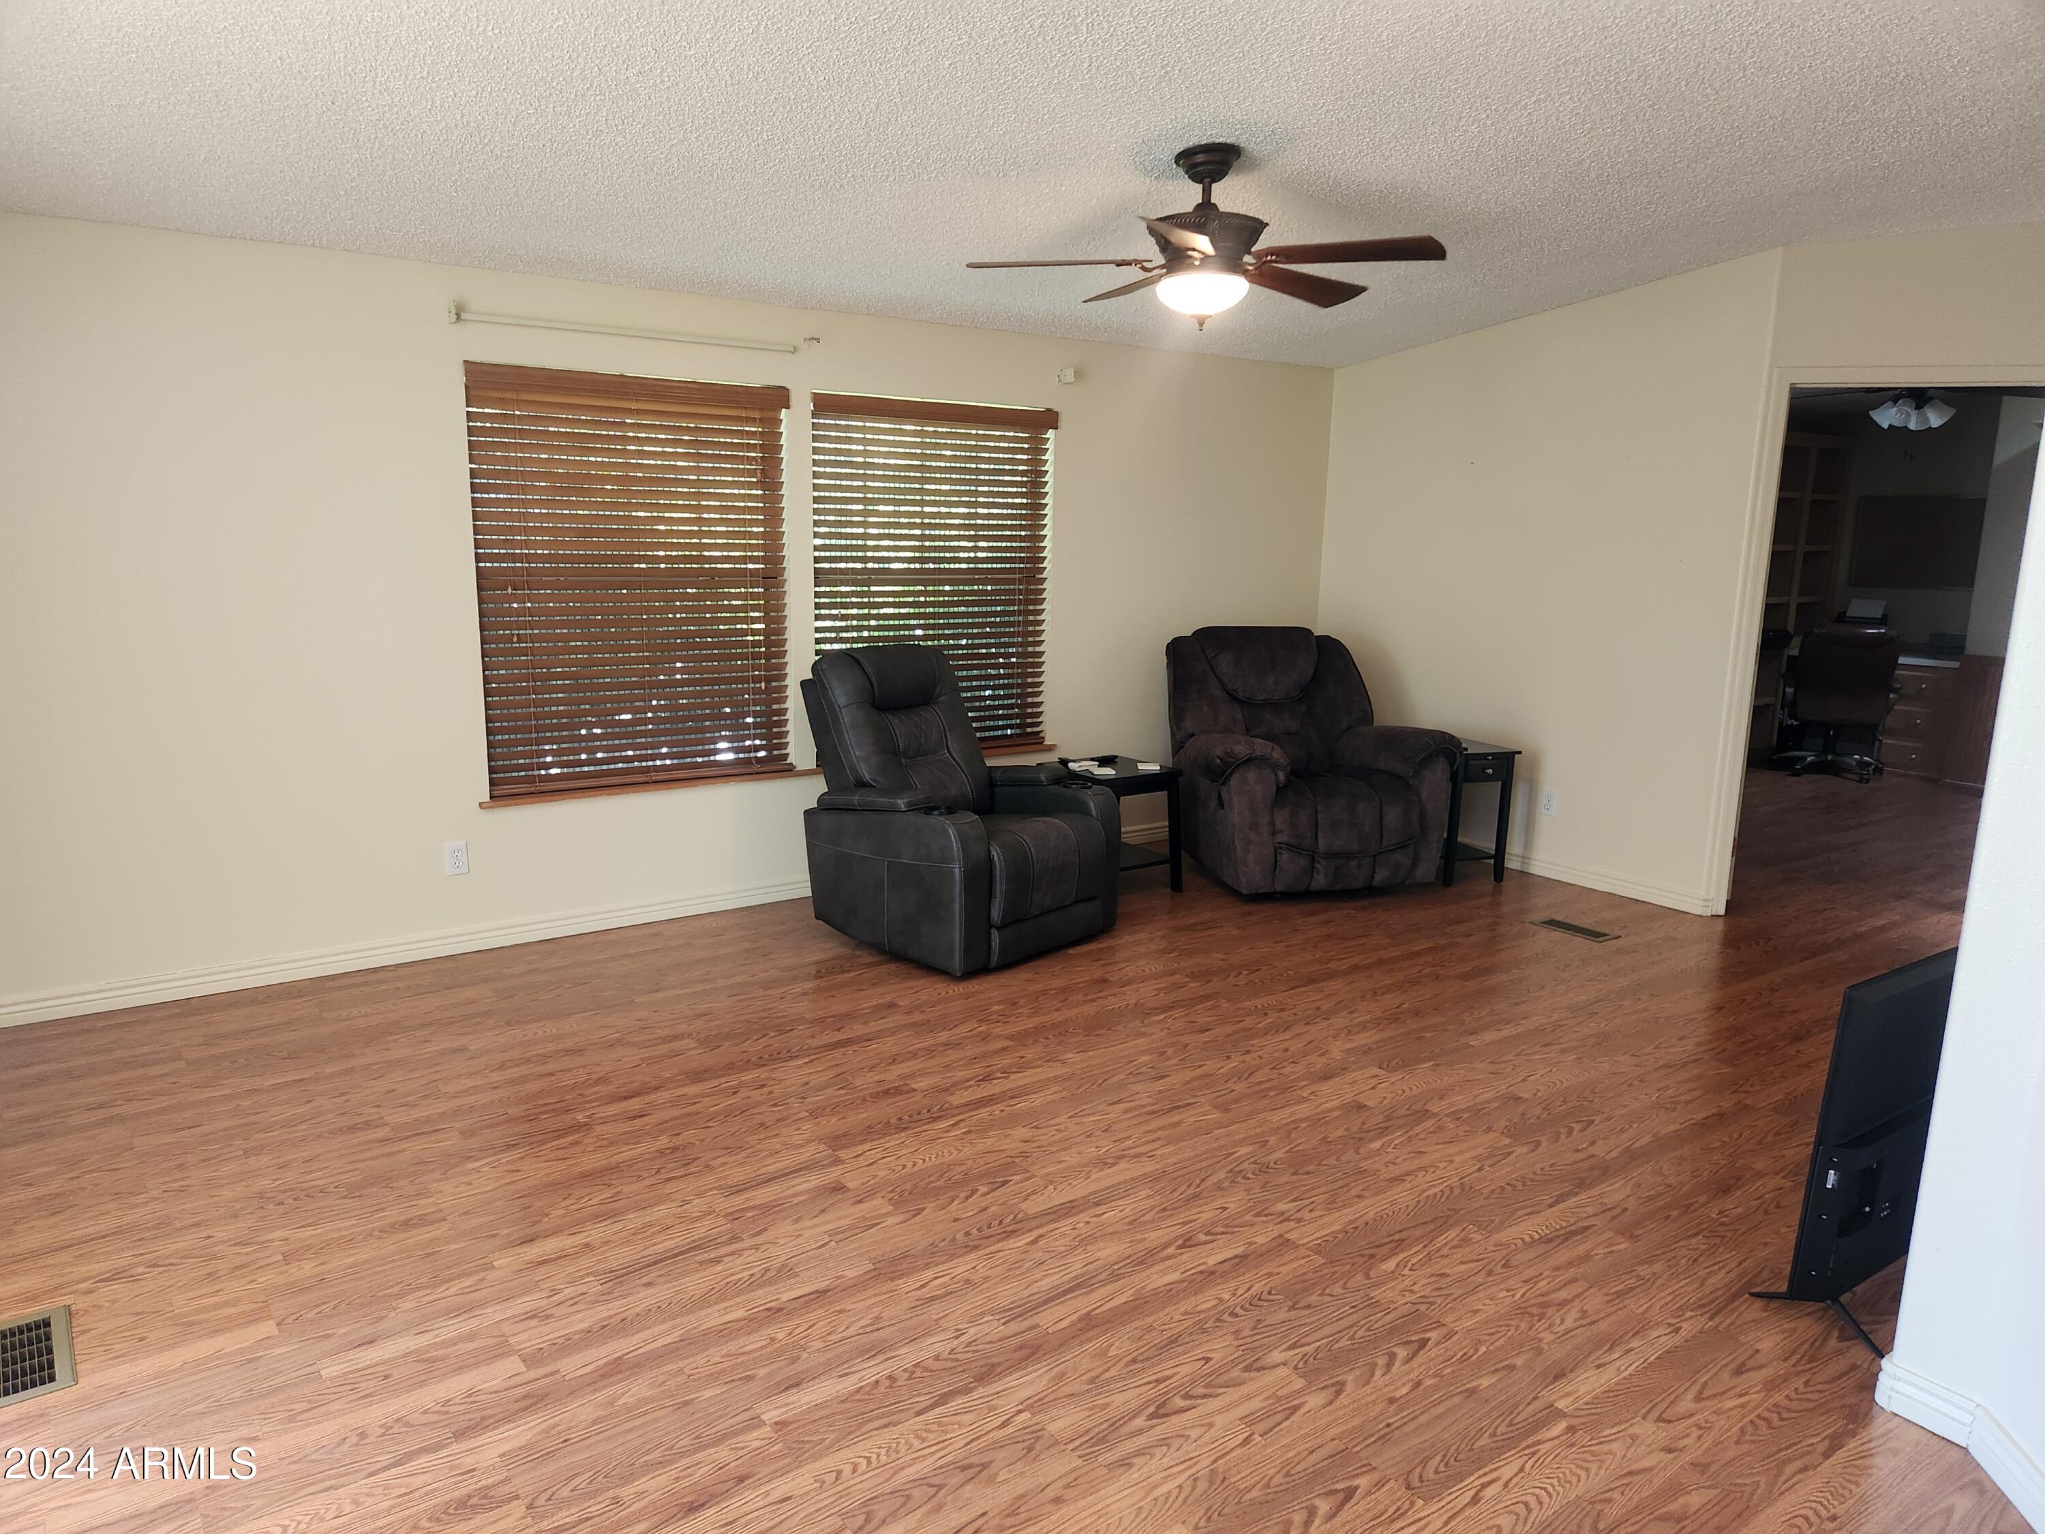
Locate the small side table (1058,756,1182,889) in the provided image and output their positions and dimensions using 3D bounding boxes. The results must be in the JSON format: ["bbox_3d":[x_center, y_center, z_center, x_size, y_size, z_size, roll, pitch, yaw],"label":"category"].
[{"bbox_3d":[0.377,0.254,5.726,0.420,0.515,0.430,-6,13,-35],"label":"small side table"}]

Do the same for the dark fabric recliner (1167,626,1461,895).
[{"bbox_3d":[1.222,-0.049,6.016,1.000,1.040,1.010,-2,11,-17],"label":"dark fabric recliner"}]

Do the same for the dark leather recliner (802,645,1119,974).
[{"bbox_3d":[-0.241,0.097,5.071,1.000,1.035,0.860,11,15,43],"label":"dark leather recliner"}]

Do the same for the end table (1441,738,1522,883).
[{"bbox_3d":[1.890,0.179,6.112,0.320,0.585,0.580,-3,11,-20],"label":"end table"}]

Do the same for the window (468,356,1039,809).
[{"bbox_3d":[-0.849,-0.704,5.247,2.410,1.450,0.100,-6,13,-35],"label":"window"}]

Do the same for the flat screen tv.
[{"bbox_3d":[1.998,0.728,2.930,1.080,0.680,0.260,-6,13,-35],"label":"flat screen tv"}]

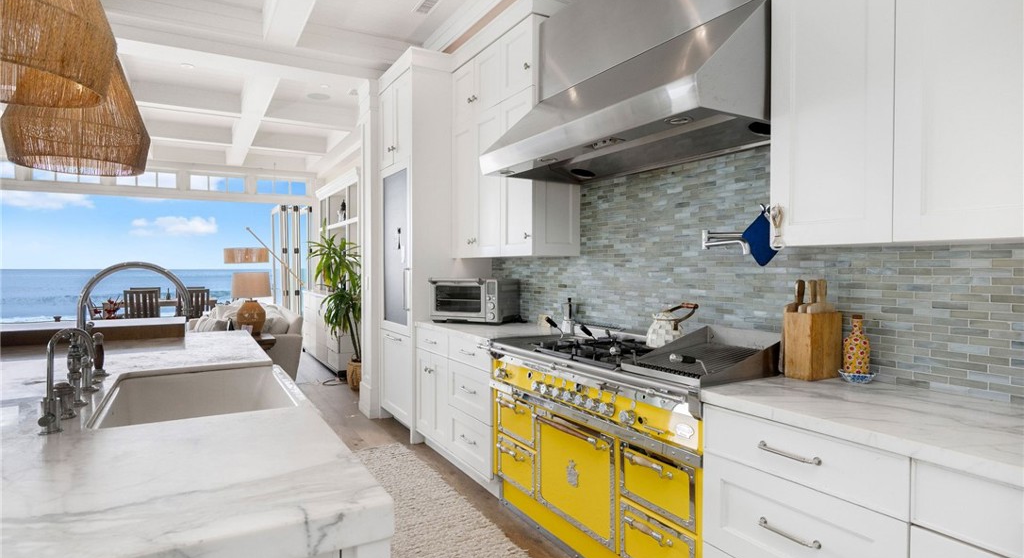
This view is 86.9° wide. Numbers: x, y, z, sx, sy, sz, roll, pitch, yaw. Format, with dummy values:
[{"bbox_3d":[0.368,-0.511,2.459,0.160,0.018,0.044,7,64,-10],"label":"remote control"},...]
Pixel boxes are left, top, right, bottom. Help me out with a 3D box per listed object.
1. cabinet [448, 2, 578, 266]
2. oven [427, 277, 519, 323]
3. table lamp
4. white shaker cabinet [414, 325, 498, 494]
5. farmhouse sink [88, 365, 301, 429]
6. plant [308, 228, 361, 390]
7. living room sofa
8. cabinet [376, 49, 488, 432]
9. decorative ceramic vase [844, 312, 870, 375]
[{"bbox_3d":[-0.017,-0.871,3.814,0.355,1.442,1.156,-1,1,-30],"label":"cabinet"},{"bbox_3d":[-0.267,0.173,3.959,0.530,0.322,0.400,0,1,25],"label":"oven"},{"bbox_3d":[-2.706,0.252,5.600,0.380,0.675,0.380,-1,1,-30],"label":"table lamp"},{"bbox_3d":[-0.140,0.800,3.742,0.660,0.907,1.206,-1,1,-30],"label":"white shaker cabinet"},{"bbox_3d":[-1.046,0.520,1.860,0.575,0.255,0.870,-1,1,-30],"label":"farmhouse sink"},{"bbox_3d":[-1.908,0.302,6.080,0.750,1.820,0.750,-1,1,-30],"label":"plant"},{"bbox_3d":[-3.433,0.765,6.784,1.050,0.869,2.250,-1,1,-30],"label":"living room sofa"},{"bbox_3d":[-0.660,-0.251,4.583,0.695,2.979,0.804,-1,1,-30],"label":"cabinet"},{"bbox_3d":[1.238,0.241,1.940,0.080,0.222,0.080,-1,1,-30],"label":"decorative ceramic vase"}]

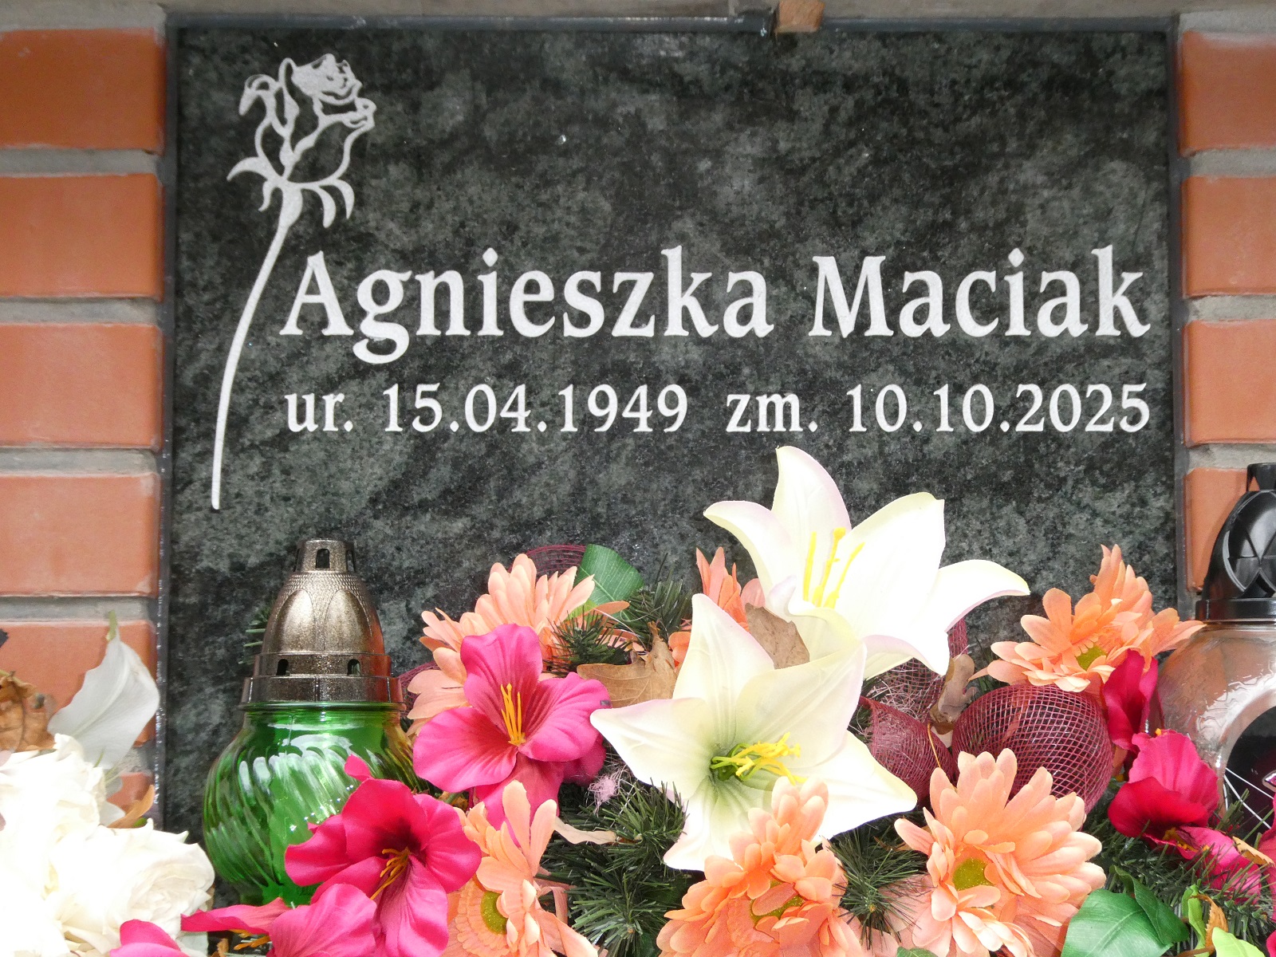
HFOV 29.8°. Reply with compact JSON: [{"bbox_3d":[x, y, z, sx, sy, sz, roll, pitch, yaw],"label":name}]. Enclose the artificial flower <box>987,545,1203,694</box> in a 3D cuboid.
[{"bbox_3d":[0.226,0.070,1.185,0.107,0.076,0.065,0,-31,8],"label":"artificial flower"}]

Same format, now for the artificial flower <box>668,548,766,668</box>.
[{"bbox_3d":[0.041,0.066,1.205,0.058,0.064,0.045,0,-21,0],"label":"artificial flower"}]

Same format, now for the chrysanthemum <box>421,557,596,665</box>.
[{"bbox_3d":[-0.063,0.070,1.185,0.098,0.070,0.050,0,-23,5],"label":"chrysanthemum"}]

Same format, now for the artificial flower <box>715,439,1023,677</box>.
[{"bbox_3d":[0.105,0.039,1.110,0.148,0.108,0.110,0,-4,-6],"label":"artificial flower"}]

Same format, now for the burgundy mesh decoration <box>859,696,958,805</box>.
[{"bbox_3d":[0.129,0.131,1.155,0.052,0.054,0.045,0,-3,0],"label":"burgundy mesh decoration"}]

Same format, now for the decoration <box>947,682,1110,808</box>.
[{"bbox_3d":[0.180,0.125,1.095,0.073,0.062,0.058,0,-4,0],"label":"decoration"}]

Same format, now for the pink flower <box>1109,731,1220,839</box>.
[{"bbox_3d":[0.239,0.141,1.085,0.052,0.052,0.045,1,-4,-11],"label":"pink flower"}]

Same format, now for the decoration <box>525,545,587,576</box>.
[{"bbox_3d":[-0.041,0.045,1.215,0.042,0.030,0.032,0,-3,0],"label":"decoration"}]

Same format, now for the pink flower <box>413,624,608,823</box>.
[{"bbox_3d":[-0.058,0.112,1.090,0.088,0.090,0.055,0,-24,0],"label":"pink flower"}]

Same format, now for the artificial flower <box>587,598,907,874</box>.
[{"bbox_3d":[0.051,0.113,1.060,0.142,0.124,0.075,1,-12,-15],"label":"artificial flower"}]

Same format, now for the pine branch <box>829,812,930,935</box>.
[{"bbox_3d":[0.105,0.174,1.050,0.045,0.054,0.050,0,-4,0],"label":"pine branch"}]

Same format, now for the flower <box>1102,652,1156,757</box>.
[{"bbox_3d":[0.238,0.109,1.160,0.030,0.052,0.040,0,-8,-5],"label":"flower"}]

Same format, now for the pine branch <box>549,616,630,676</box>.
[{"bbox_3d":[-0.025,0.082,1.170,0.042,0.034,0.042,0,-3,0],"label":"pine branch"}]

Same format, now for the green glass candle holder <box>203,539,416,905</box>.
[{"bbox_3d":[-0.153,0.121,1.160,0.114,0.184,0.114,0,-4,0],"label":"green glass candle holder"}]

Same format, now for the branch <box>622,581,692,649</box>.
[{"bbox_3d":[0.009,0.067,1.200,0.038,0.038,0.040,0,-3,0],"label":"branch"}]

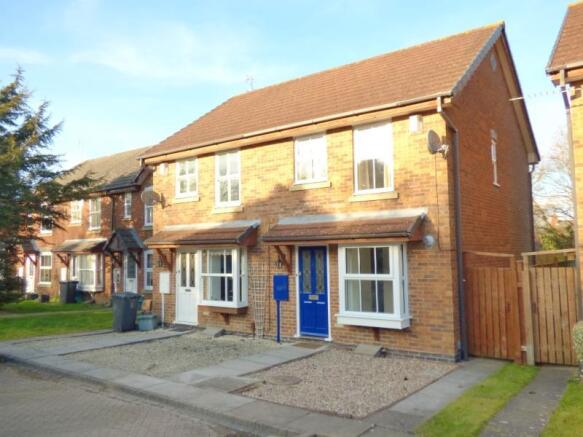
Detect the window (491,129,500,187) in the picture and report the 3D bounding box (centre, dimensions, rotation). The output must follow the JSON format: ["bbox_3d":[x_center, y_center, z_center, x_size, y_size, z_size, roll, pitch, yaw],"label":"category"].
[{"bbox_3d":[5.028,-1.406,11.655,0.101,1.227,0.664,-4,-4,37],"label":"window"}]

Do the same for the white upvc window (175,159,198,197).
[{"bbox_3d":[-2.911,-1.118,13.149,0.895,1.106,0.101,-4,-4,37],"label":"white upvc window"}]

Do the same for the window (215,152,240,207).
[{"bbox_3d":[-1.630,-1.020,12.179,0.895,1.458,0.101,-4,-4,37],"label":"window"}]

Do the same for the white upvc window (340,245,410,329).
[{"bbox_3d":[1.602,1.316,9.354,1.408,1.589,0.422,-4,-4,37],"label":"white upvc window"}]

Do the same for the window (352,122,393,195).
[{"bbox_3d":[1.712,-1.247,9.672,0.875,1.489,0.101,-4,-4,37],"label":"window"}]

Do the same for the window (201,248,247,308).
[{"bbox_3d":[-1.685,1.479,11.823,1.328,1.428,0.422,-4,-4,37],"label":"window"}]

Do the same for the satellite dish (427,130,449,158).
[{"bbox_3d":[2.664,-1.413,8.572,0.352,0.463,0.473,-5,-5,45],"label":"satellite dish"}]

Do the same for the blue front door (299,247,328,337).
[{"bbox_3d":[0.507,1.621,10.454,0.835,2.032,0.091,-4,-4,37],"label":"blue front door"}]

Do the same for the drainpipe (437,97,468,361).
[{"bbox_3d":[2.971,0.212,8.690,0.151,4.828,0.754,-4,-4,37],"label":"drainpipe"}]

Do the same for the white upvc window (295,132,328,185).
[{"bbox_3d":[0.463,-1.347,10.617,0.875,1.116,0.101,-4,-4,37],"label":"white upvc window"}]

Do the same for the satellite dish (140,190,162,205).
[{"bbox_3d":[-3.988,-0.614,13.482,0.533,0.463,0.382,2,-4,-38],"label":"satellite dish"}]

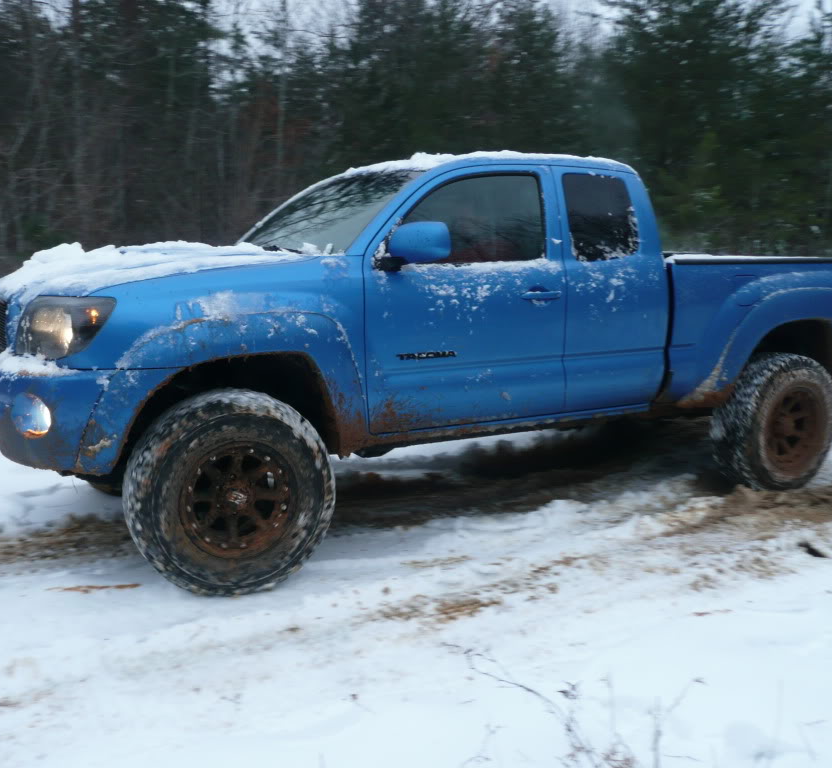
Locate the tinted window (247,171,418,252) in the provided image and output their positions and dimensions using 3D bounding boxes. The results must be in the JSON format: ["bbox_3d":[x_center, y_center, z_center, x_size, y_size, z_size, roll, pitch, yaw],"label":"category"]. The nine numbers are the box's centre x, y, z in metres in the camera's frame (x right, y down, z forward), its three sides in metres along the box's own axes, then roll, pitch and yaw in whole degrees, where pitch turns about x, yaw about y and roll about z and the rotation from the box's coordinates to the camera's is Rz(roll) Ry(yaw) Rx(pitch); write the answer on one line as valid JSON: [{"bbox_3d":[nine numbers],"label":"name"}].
[{"bbox_3d":[-0.477,-0.876,4.487,0.720,0.160,1.400,-43,25,-16],"label":"tinted window"}]

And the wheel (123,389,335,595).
[{"bbox_3d":[-0.764,0.437,3.630,0.840,0.840,0.290,-5,10,-28],"label":"wheel"}]

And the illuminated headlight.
[{"bbox_3d":[-1.340,-0.220,3.362,0.340,0.250,0.340,-5,10,-28],"label":"illuminated headlight"}]

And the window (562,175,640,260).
[{"bbox_3d":[0.921,-0.822,4.441,0.440,0.420,0.060,-5,-6,-28],"label":"window"}]

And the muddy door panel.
[{"bbox_3d":[0.213,-0.416,4.074,1.090,1.200,0.230,-5,10,-28],"label":"muddy door panel"}]

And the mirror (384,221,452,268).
[{"bbox_3d":[0.004,-0.592,3.713,0.160,0.200,0.260,-5,10,-28],"label":"mirror"}]

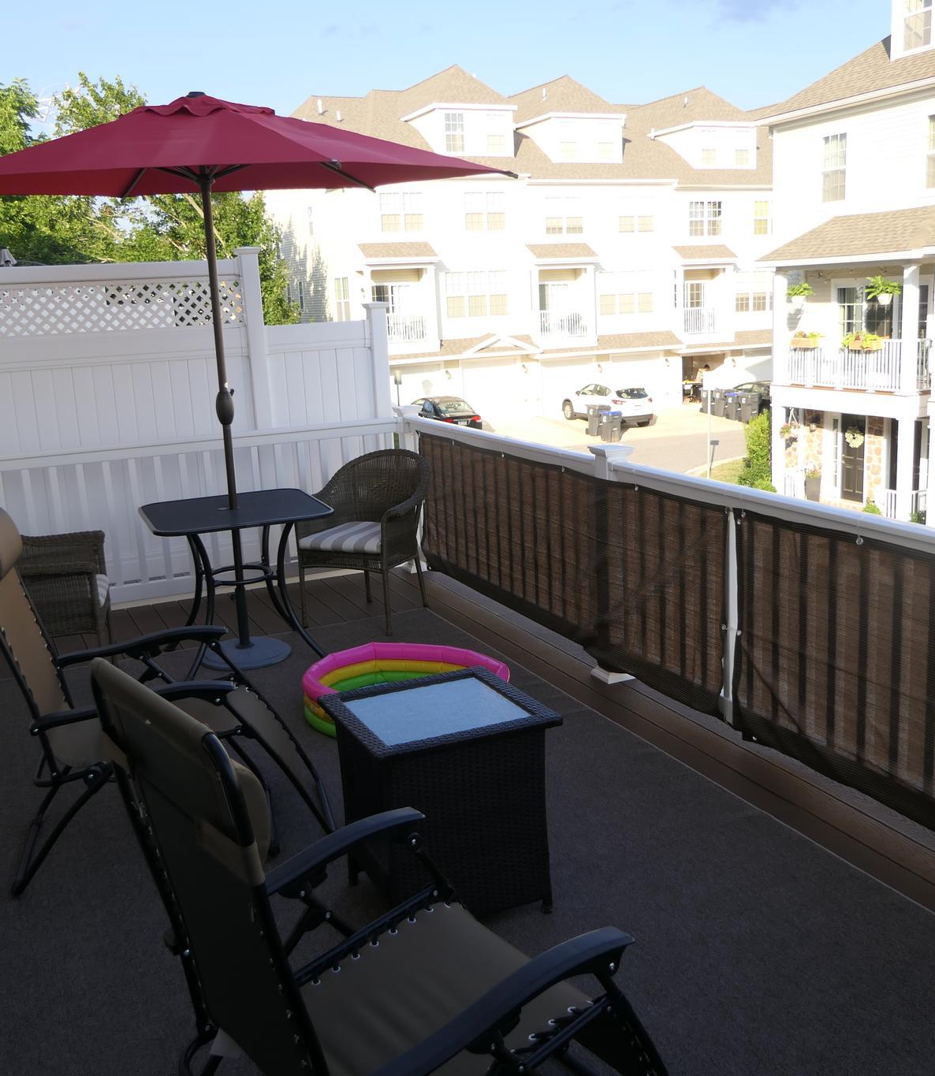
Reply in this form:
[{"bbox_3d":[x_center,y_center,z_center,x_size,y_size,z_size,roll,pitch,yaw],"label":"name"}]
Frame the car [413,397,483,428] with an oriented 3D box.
[{"bbox_3d":[-0.986,-4.525,40.592,1.800,1.440,4.600,-8,14,-23],"label":"car"}]

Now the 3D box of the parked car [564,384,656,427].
[{"bbox_3d":[5.397,-5.452,42.583,1.860,1.670,4.550,-8,14,-23],"label":"parked car"}]

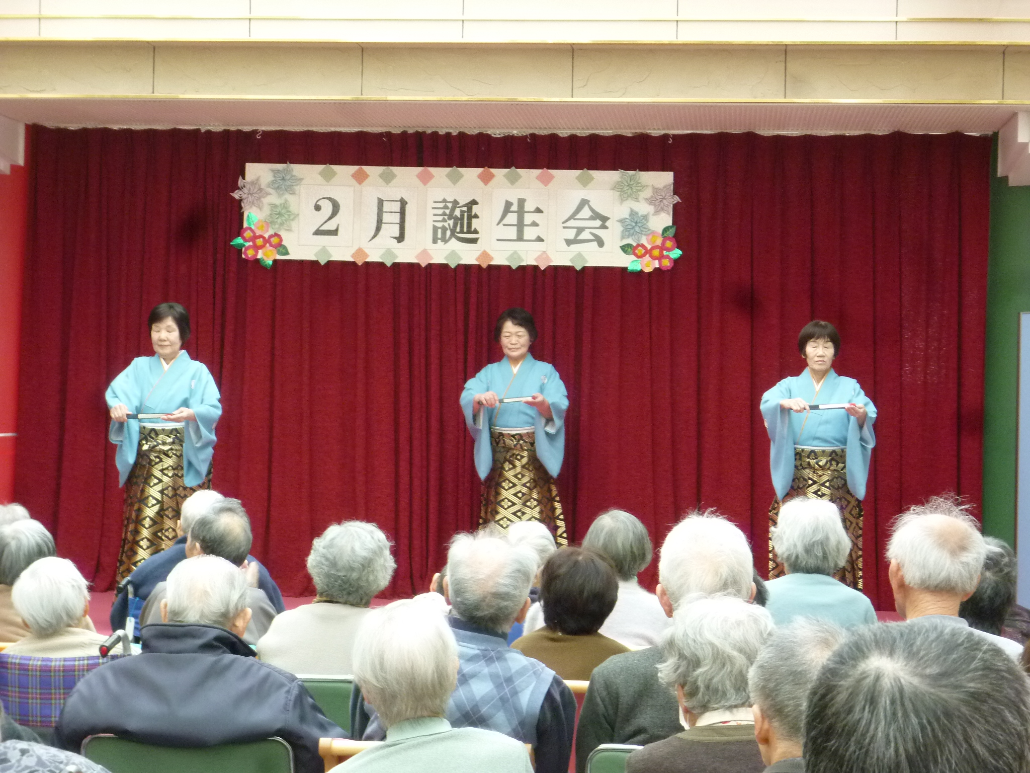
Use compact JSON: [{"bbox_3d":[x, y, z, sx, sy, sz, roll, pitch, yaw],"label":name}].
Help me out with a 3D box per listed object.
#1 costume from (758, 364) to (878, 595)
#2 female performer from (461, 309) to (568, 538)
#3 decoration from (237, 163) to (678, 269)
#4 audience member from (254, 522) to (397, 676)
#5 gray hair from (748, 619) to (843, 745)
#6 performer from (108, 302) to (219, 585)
[{"bbox_3d":[1.444,0.530,12.154,0.560,1.234,0.450,1,0,5],"label":"costume"},{"bbox_3d":[-0.015,0.369,12.305,0.530,1.501,0.450,1,0,5],"label":"female performer"},{"bbox_3d":[-0.305,-0.876,13.050,2.270,0.530,0.060,1,0,5],"label":"decoration"},{"bbox_3d":[-0.378,0.886,6.103,0.460,1.141,0.720,1,0,3],"label":"audience member"},{"bbox_3d":[0.462,0.471,4.050,0.172,0.200,0.200,1,0,0],"label":"gray hair"},{"bbox_3d":[-1.715,0.341,12.255,0.560,1.497,0.450,1,0,11],"label":"performer"}]

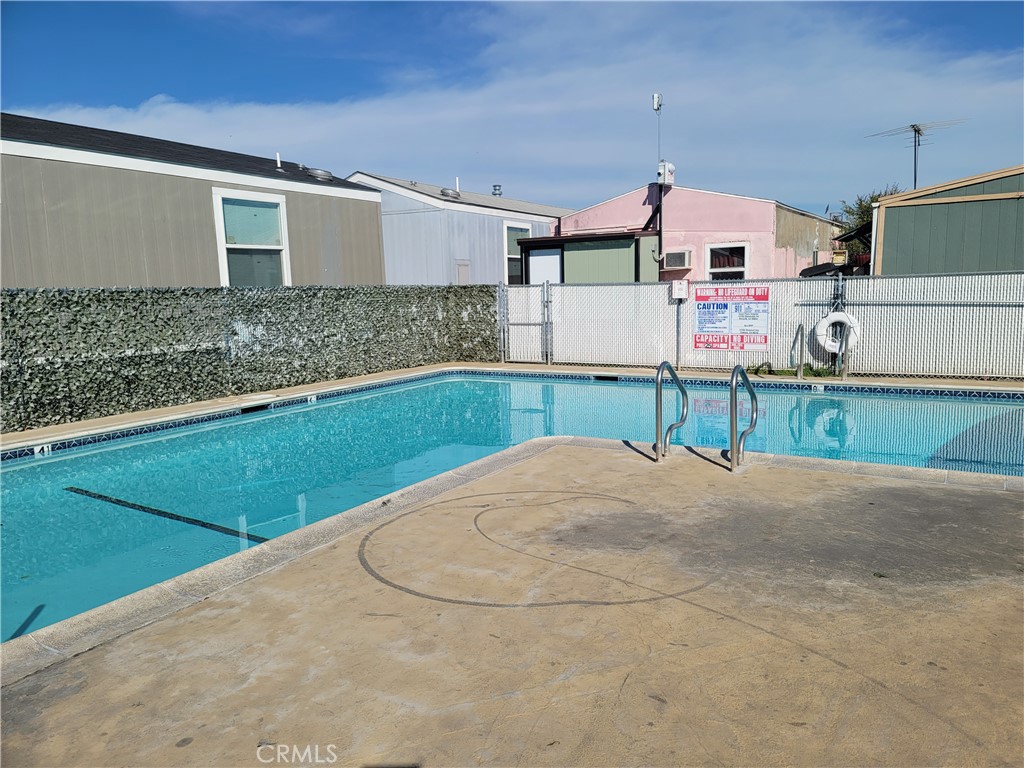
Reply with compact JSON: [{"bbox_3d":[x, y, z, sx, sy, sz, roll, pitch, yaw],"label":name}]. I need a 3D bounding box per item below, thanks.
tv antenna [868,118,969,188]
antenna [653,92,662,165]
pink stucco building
[{"bbox_3d":[6.388,-3.468,11.645,1.450,1.080,1.400,3,9,31],"label":"tv antenna"},{"bbox_3d":[2.781,-4.883,14.132,0.180,1.360,0.130,-2,7,-5],"label":"antenna"},{"bbox_3d":[4.803,-2.788,18.107,4.700,3.360,10.600,3,9,31],"label":"pink stucco building"}]

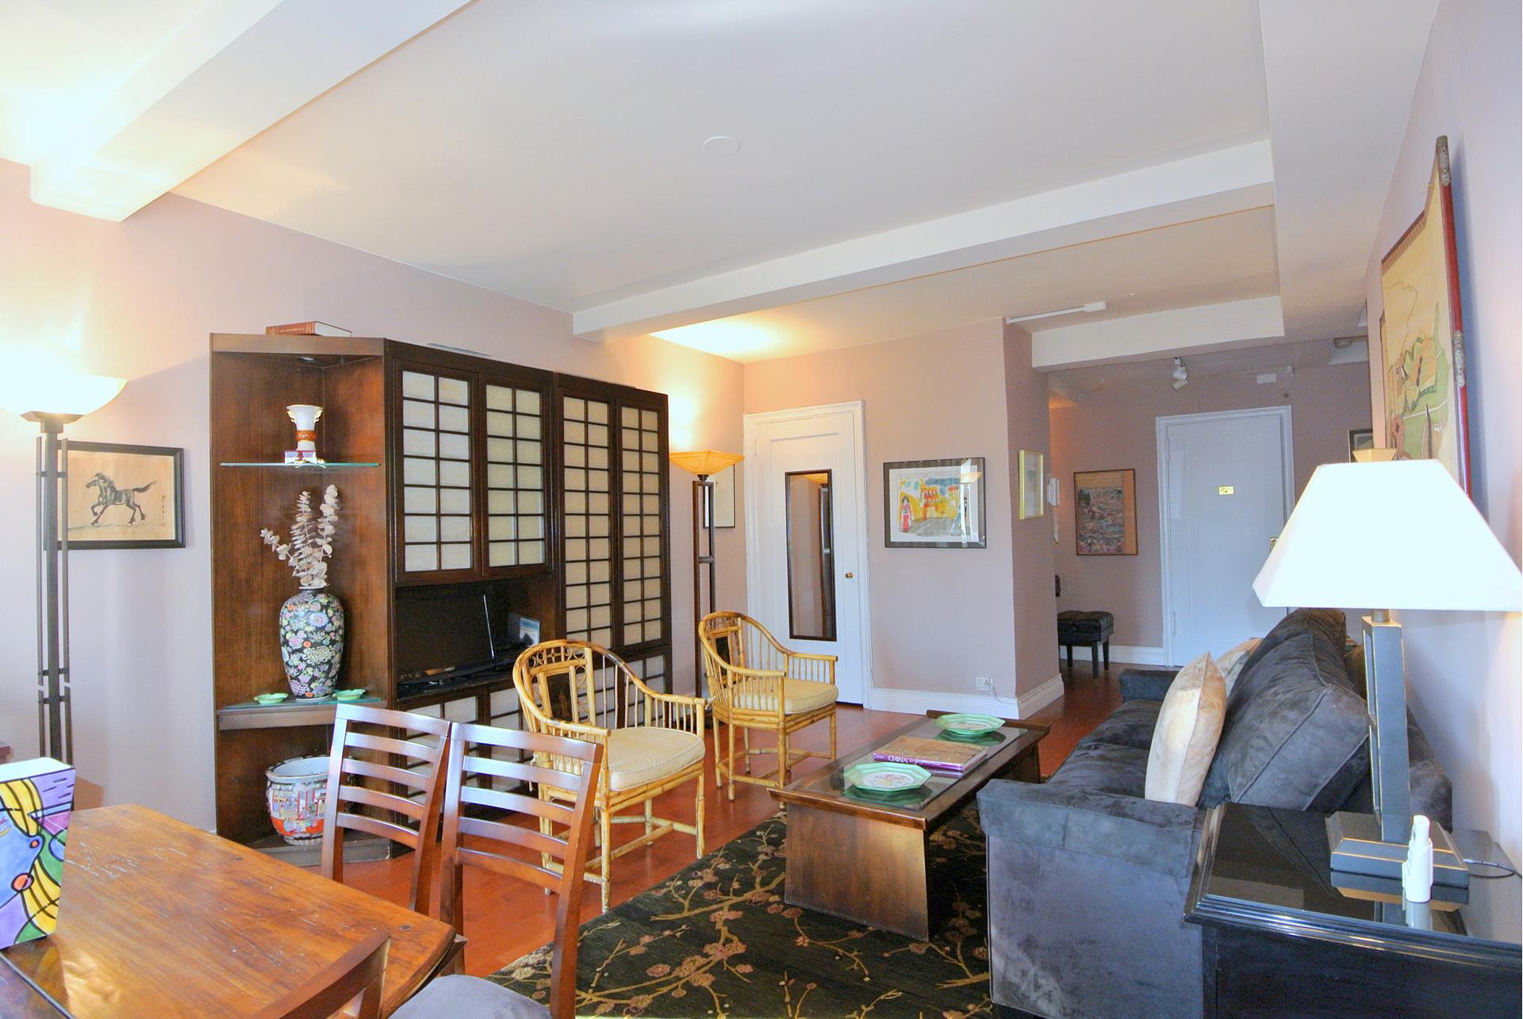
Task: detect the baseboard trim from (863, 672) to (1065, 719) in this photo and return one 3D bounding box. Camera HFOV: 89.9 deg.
[{"bbox_3d":[1.517,1.303,5.557,1.015,0.164,1.087,-2,-1,35],"label":"baseboard trim"}]

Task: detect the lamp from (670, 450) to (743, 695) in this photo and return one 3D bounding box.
[{"bbox_3d":[-0.367,0.522,5.157,0.376,1.788,0.376,-2,-1,35],"label":"lamp"}]

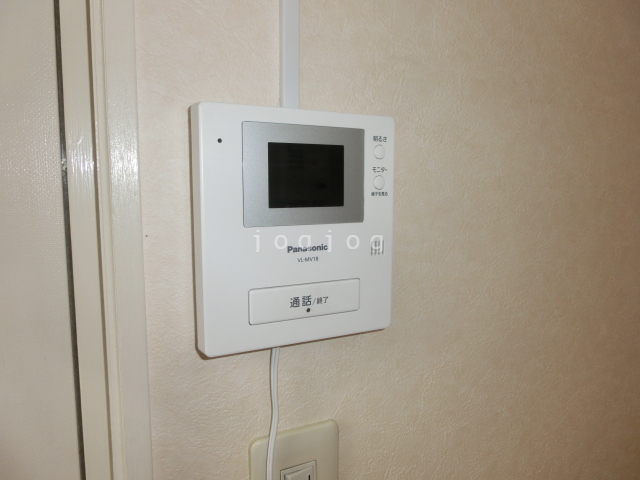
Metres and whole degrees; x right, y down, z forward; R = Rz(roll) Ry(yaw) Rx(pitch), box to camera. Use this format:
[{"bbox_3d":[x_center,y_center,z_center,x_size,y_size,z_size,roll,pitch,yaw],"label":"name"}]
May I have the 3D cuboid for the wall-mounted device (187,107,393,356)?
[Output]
[{"bbox_3d":[-0.014,-0.008,0.294,0.132,0.149,0.026,-3,8,-25],"label":"wall-mounted device"}]

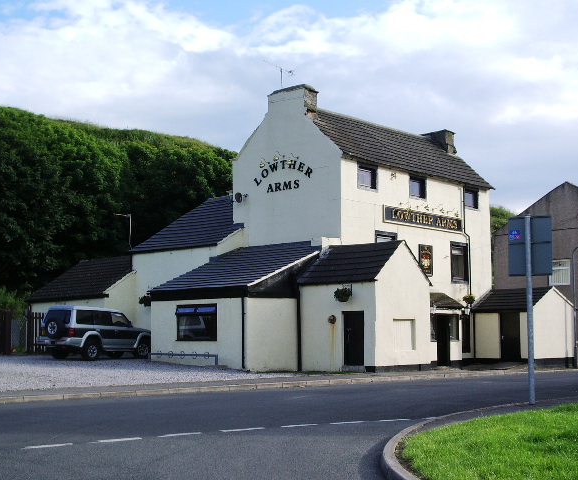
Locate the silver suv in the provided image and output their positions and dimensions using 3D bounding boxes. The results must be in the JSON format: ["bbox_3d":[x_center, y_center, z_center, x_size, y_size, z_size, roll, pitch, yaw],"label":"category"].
[{"bbox_3d":[-7.203,3.557,34.697,1.800,1.880,4.700,-4,-8,31],"label":"silver suv"}]

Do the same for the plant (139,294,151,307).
[{"bbox_3d":[-6.352,2.710,41.206,0.560,0.500,0.560,0,-6,0],"label":"plant"}]

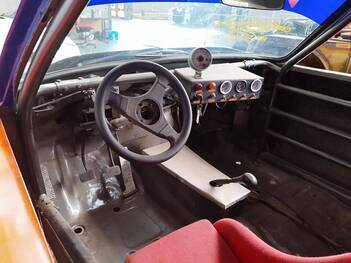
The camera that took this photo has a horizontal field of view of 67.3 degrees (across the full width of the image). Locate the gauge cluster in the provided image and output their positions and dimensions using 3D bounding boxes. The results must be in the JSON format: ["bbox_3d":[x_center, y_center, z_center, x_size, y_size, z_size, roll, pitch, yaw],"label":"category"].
[{"bbox_3d":[0.205,-0.290,1.261,0.364,0.226,0.238,-6,28,-18],"label":"gauge cluster"}]

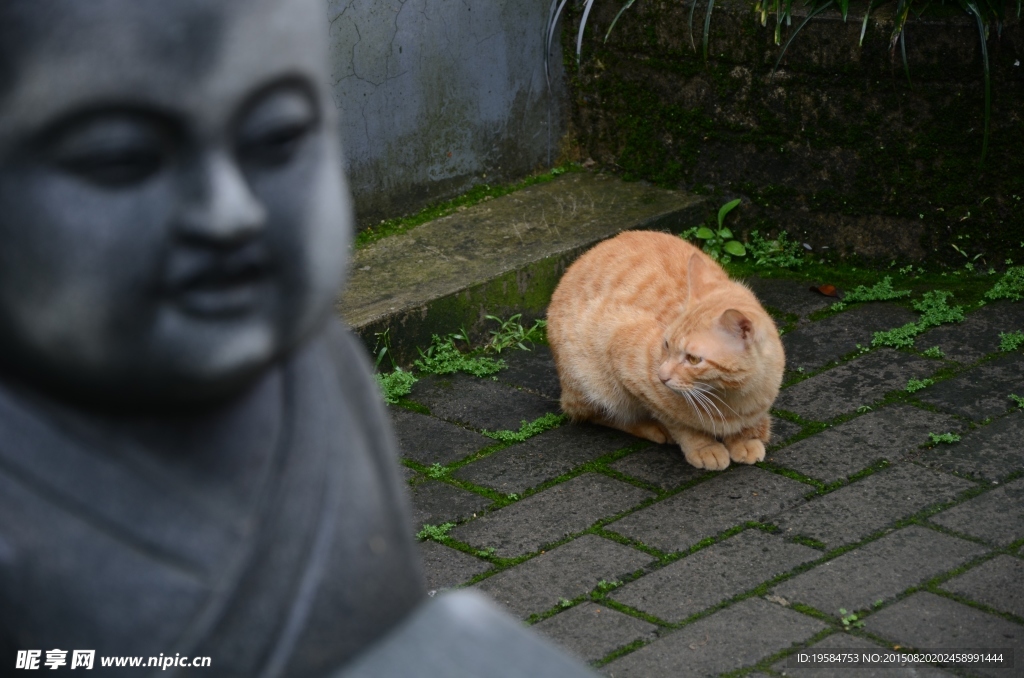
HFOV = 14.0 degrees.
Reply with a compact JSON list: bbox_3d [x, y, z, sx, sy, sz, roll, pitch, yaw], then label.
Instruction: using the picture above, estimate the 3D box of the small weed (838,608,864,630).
[{"bbox_3d":[0.314,0.259,3.852,0.022,0.013,0.018,-4,22,0],"label":"small weed"}]

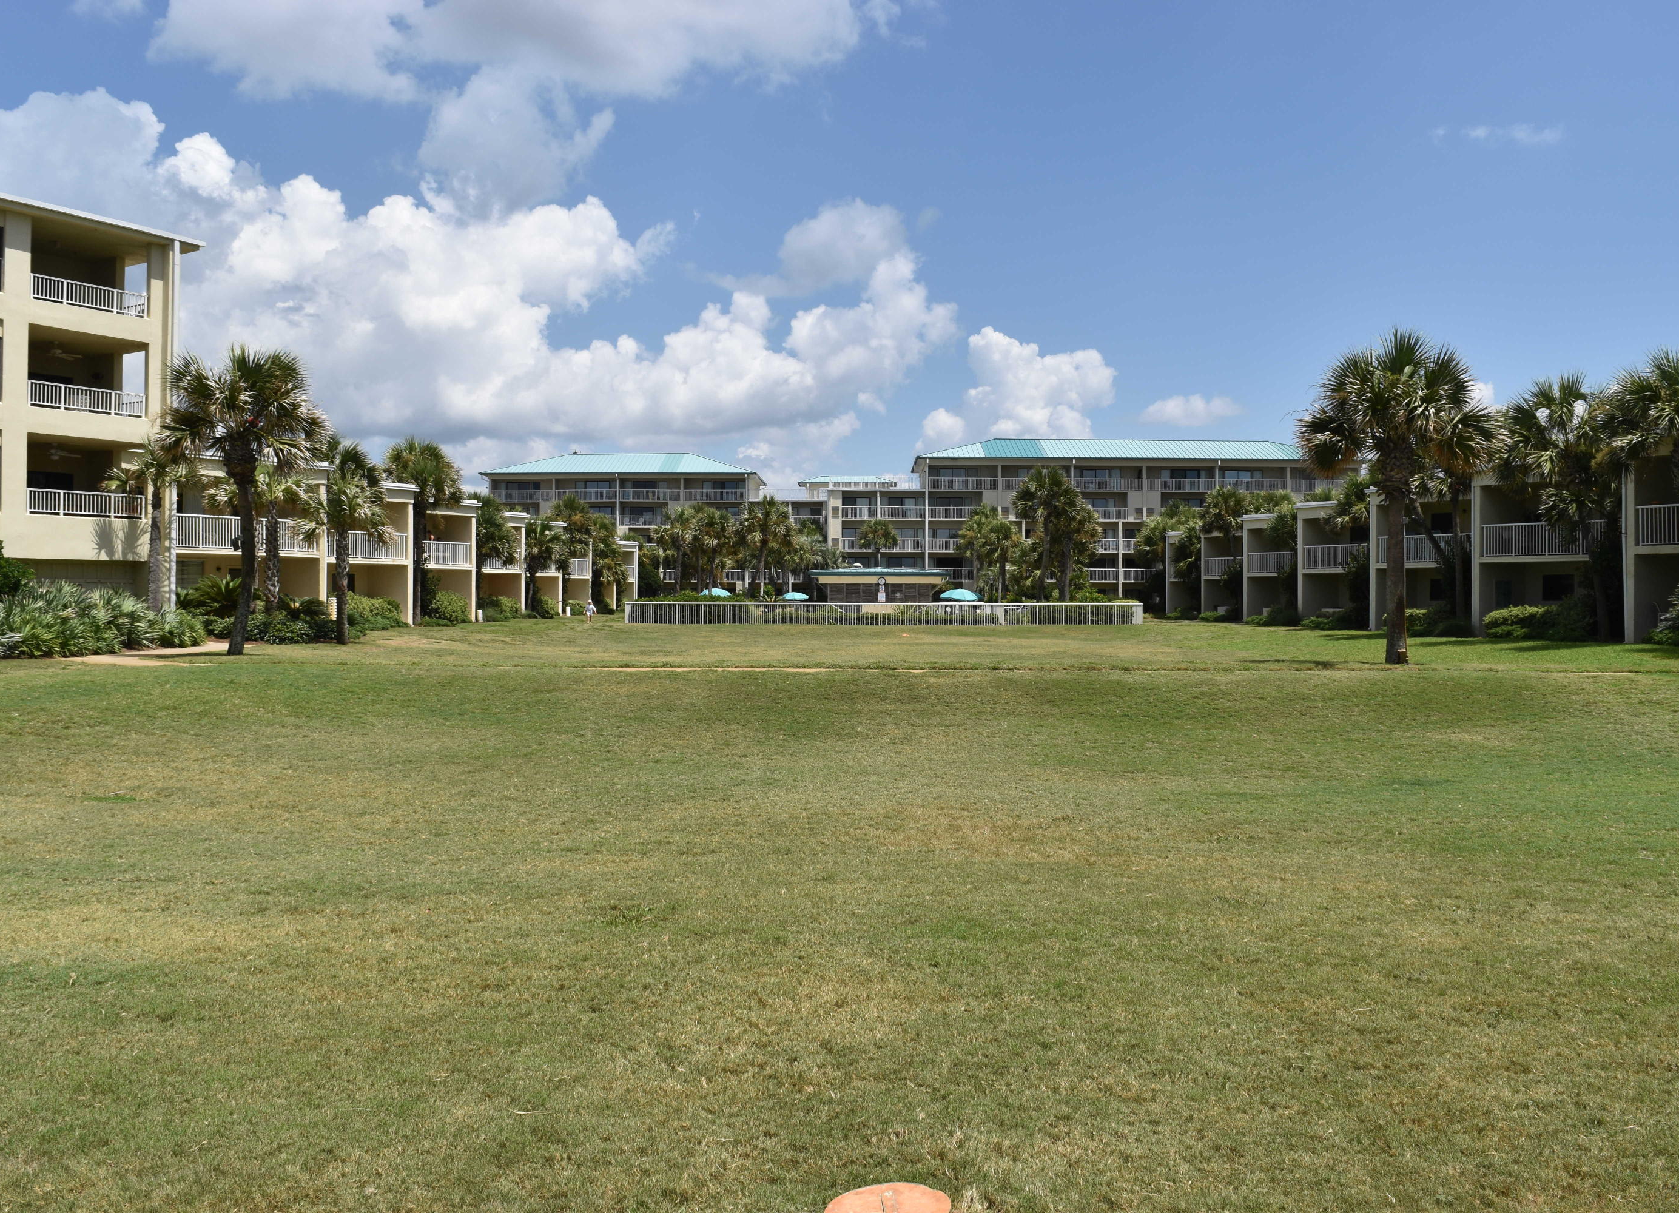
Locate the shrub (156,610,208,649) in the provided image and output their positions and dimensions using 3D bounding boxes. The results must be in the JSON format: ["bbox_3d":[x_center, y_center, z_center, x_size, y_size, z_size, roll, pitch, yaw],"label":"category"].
[{"bbox_3d":[-16.670,0.550,34.600,1.350,0.950,1.300,0,0,0],"label":"shrub"}]

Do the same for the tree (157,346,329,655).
[{"bbox_3d":[-12.960,-2.310,29.700,3.700,6.720,3.700,0,0,0],"label":"tree"}]

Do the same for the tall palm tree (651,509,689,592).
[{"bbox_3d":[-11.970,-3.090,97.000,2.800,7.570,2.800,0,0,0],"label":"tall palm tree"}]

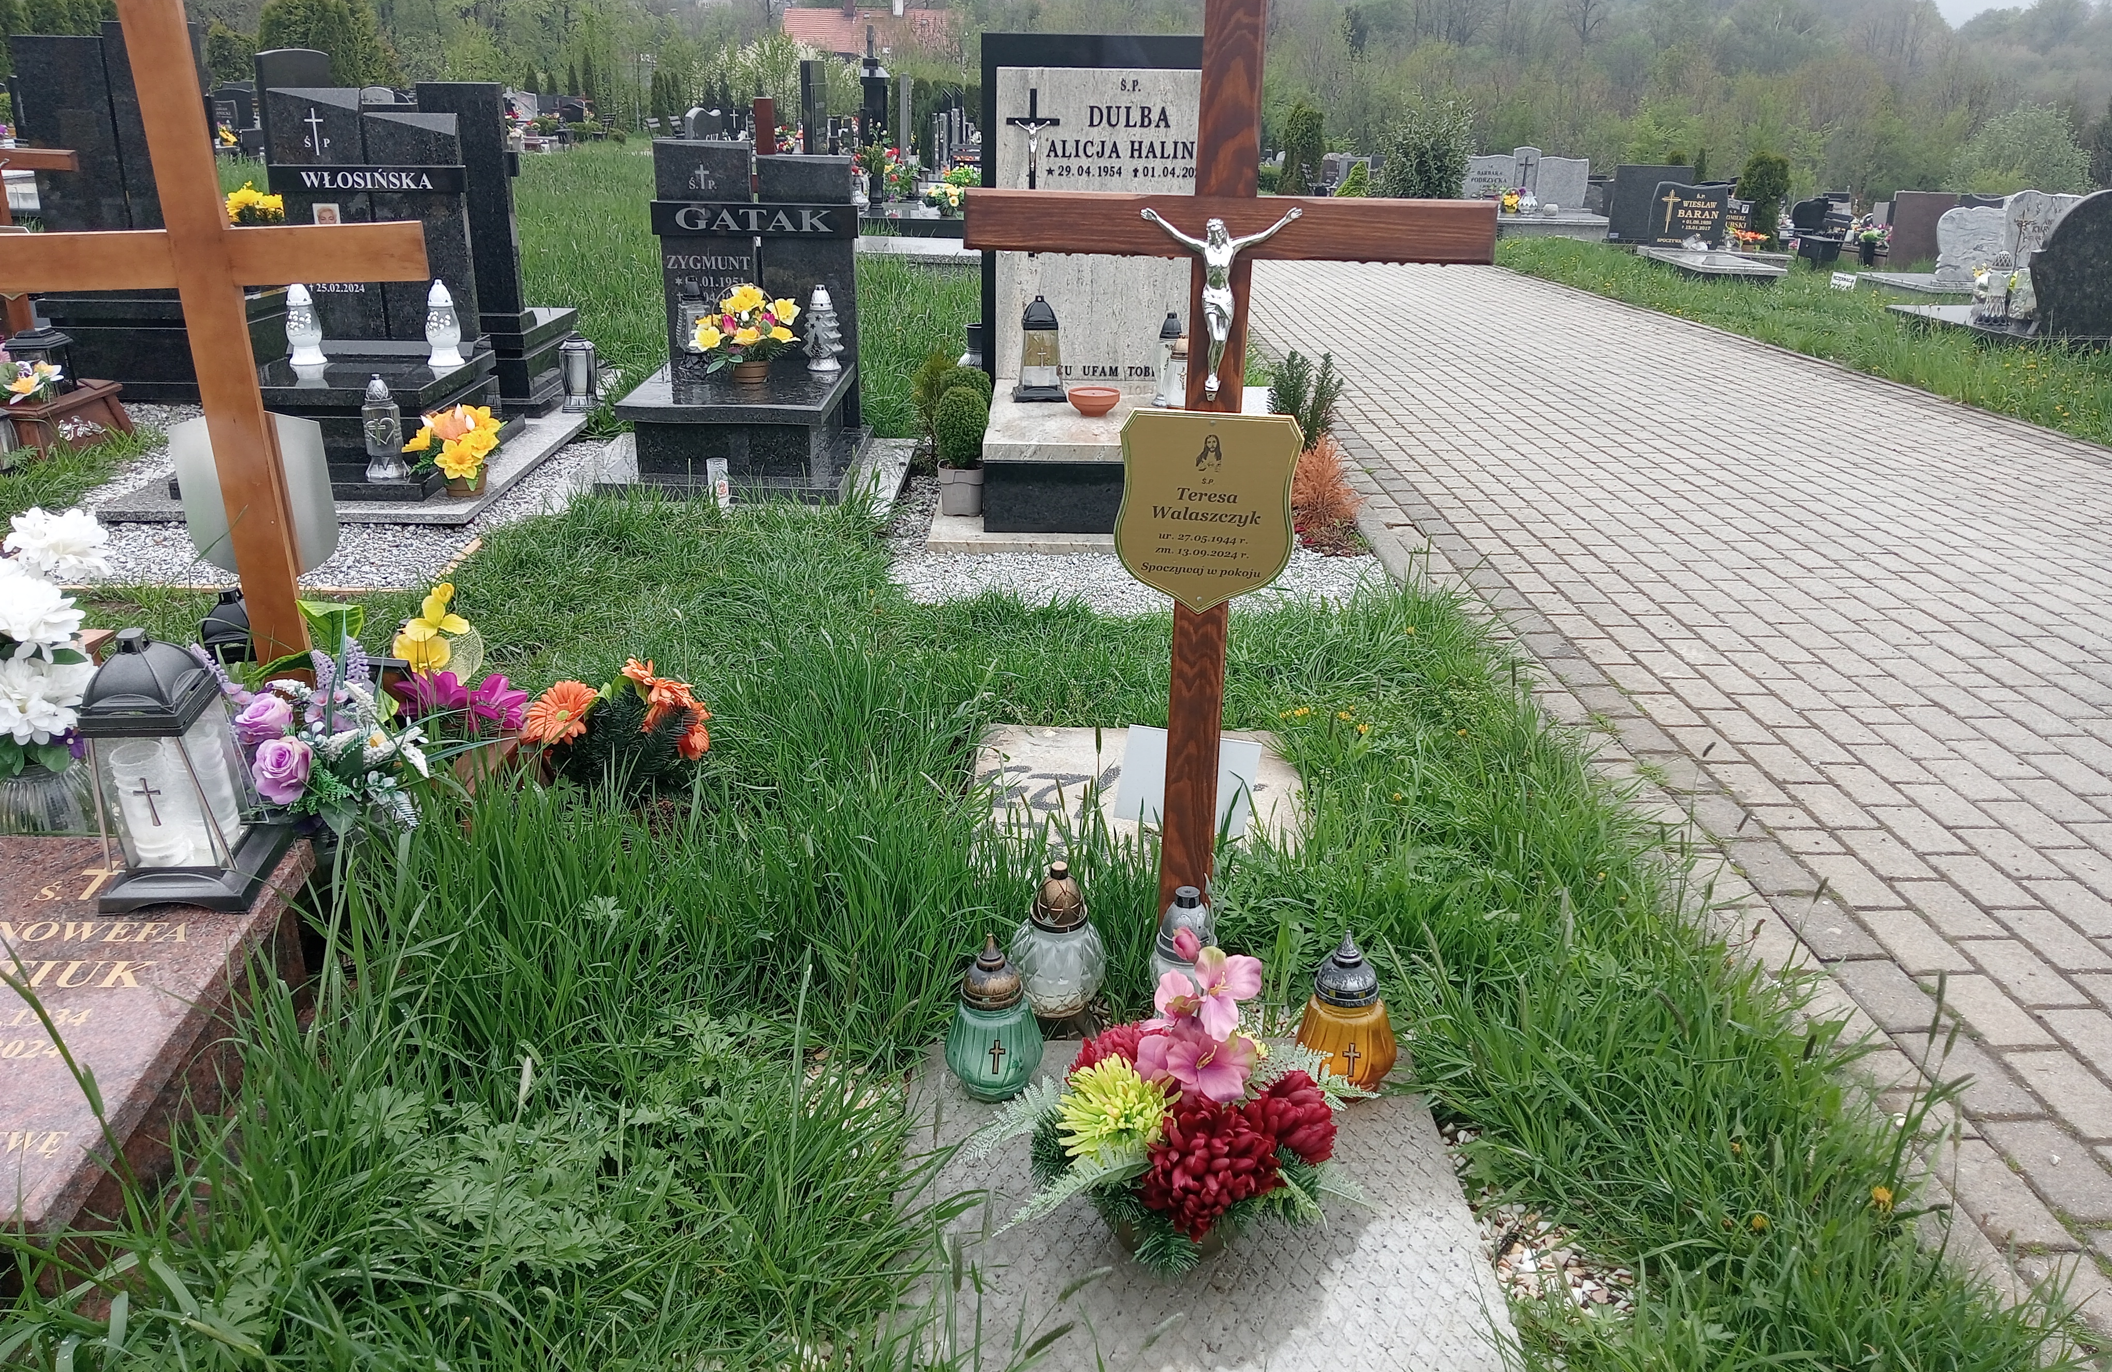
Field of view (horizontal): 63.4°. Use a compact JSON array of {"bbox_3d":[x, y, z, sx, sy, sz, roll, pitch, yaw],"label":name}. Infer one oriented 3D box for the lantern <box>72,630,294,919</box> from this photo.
[{"bbox_3d":[-0.990,0.081,1.912,0.165,0.310,0.165,-2,27,-1],"label":"lantern"}]

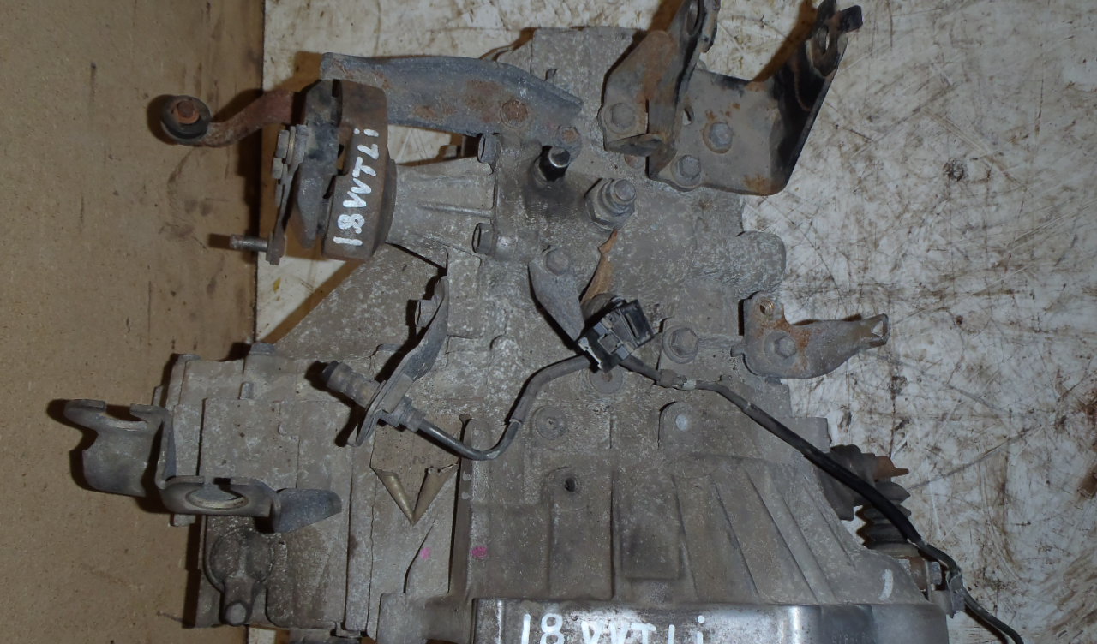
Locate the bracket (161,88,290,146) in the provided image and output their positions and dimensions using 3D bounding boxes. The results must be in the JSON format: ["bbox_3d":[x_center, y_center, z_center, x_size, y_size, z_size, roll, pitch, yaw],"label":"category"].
[{"bbox_3d":[-0.222,-0.140,0.615,0.090,0.034,0.034,-7,87,0],"label":"bracket"}]

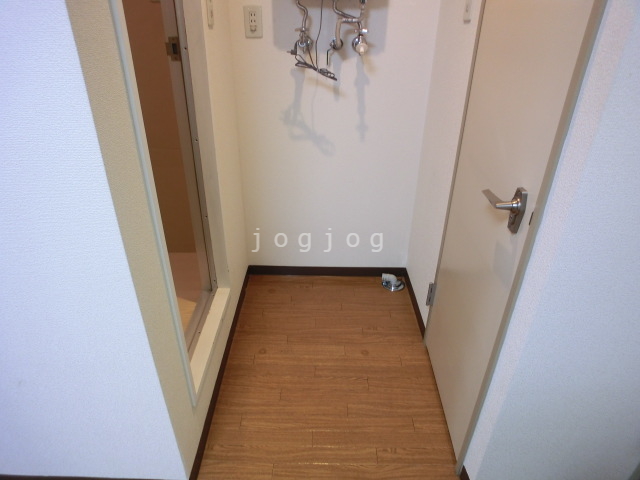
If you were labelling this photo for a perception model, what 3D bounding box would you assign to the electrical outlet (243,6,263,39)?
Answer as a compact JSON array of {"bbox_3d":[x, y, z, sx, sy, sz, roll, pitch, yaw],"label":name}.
[{"bbox_3d":[-0.268,-0.875,1.560,0.071,0.120,0.012,1,29,-1],"label":"electrical outlet"}]

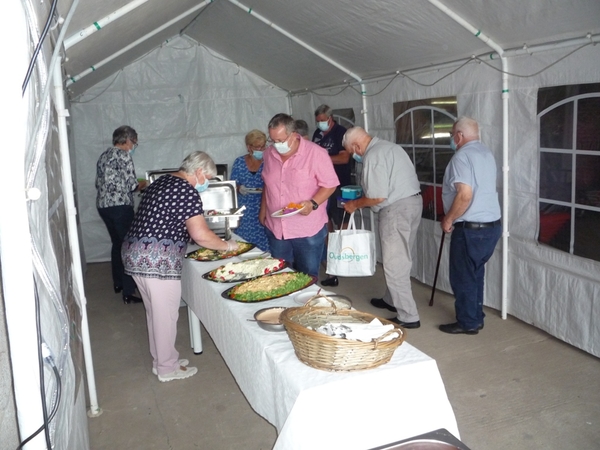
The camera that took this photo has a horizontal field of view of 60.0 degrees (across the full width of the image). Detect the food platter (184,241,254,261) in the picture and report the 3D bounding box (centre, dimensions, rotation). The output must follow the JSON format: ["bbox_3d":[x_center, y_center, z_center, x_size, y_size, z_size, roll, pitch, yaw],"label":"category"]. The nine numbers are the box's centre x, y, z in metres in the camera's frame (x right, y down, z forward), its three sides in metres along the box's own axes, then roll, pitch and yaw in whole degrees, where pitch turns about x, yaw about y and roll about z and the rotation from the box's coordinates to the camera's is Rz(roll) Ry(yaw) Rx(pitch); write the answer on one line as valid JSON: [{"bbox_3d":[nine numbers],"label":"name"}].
[{"bbox_3d":[-0.550,0.169,3.600,0.550,0.075,0.300,-10,13,-31],"label":"food platter"}]

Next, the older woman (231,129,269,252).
[{"bbox_3d":[-0.434,-0.065,4.750,0.480,1.580,0.420,-5,11,-8],"label":"older woman"}]

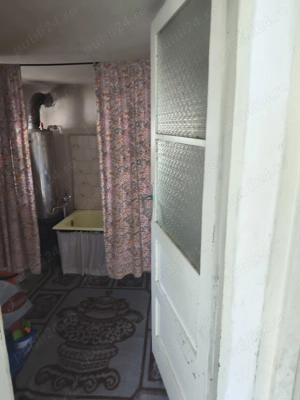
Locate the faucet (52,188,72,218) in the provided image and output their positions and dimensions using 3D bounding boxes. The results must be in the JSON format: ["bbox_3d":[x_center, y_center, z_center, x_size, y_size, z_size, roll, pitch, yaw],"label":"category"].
[{"bbox_3d":[-0.990,0.040,3.000,0.140,0.320,0.200,11,17,41],"label":"faucet"}]

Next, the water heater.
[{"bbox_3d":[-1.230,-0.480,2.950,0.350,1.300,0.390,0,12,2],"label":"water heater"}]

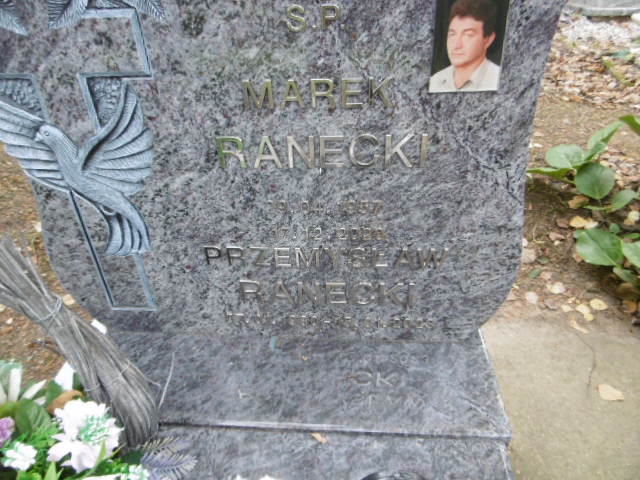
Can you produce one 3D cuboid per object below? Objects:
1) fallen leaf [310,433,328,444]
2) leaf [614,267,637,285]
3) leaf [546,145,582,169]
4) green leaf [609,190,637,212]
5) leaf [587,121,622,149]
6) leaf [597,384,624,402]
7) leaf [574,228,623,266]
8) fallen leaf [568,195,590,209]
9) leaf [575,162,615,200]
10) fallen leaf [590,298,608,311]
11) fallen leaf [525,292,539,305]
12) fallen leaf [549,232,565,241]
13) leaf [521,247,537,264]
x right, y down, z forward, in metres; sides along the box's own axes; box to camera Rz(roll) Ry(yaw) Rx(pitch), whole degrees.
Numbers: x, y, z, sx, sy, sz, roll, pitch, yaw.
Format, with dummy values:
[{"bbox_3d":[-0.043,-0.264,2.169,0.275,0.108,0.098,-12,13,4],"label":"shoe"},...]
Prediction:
[{"bbox_3d":[-0.001,0.306,0.685,0.030,0.008,0.014,22,40,31],"label":"fallen leaf"},{"bbox_3d":[1.027,0.116,1.490,0.037,0.020,0.075,-36,48,-13],"label":"leaf"},{"bbox_3d":[0.992,-0.339,1.800,0.140,0.035,0.135,-5,55,12],"label":"leaf"},{"bbox_3d":[1.253,-0.163,1.840,0.136,0.030,0.059,-42,52,-12],"label":"green leaf"},{"bbox_3d":[1.180,-0.433,1.840,0.180,0.040,0.085,-36,30,-6],"label":"leaf"},{"bbox_3d":[0.754,0.396,1.153,0.058,0.010,0.050,0,33,5],"label":"leaf"},{"bbox_3d":[0.990,0.025,1.571,0.143,0.040,0.166,0,51,18],"label":"leaf"},{"bbox_3d":[1.034,-0.153,1.771,0.085,0.030,0.075,19,38,28],"label":"fallen leaf"},{"bbox_3d":[1.064,-0.227,1.720,0.145,0.145,0.035,8,-7,28],"label":"leaf"},{"bbox_3d":[0.897,0.210,1.427,0.058,0.010,0.044,-23,38,-28],"label":"fallen leaf"},{"bbox_3d":[0.704,0.190,1.471,0.037,0.012,0.058,16,38,27],"label":"fallen leaf"},{"bbox_3d":[0.848,-0.012,1.586,0.056,0.020,0.045,18,38,27],"label":"fallen leaf"},{"bbox_3d":[0.783,0.061,1.660,0.057,0.015,0.085,13,36,23],"label":"leaf"}]

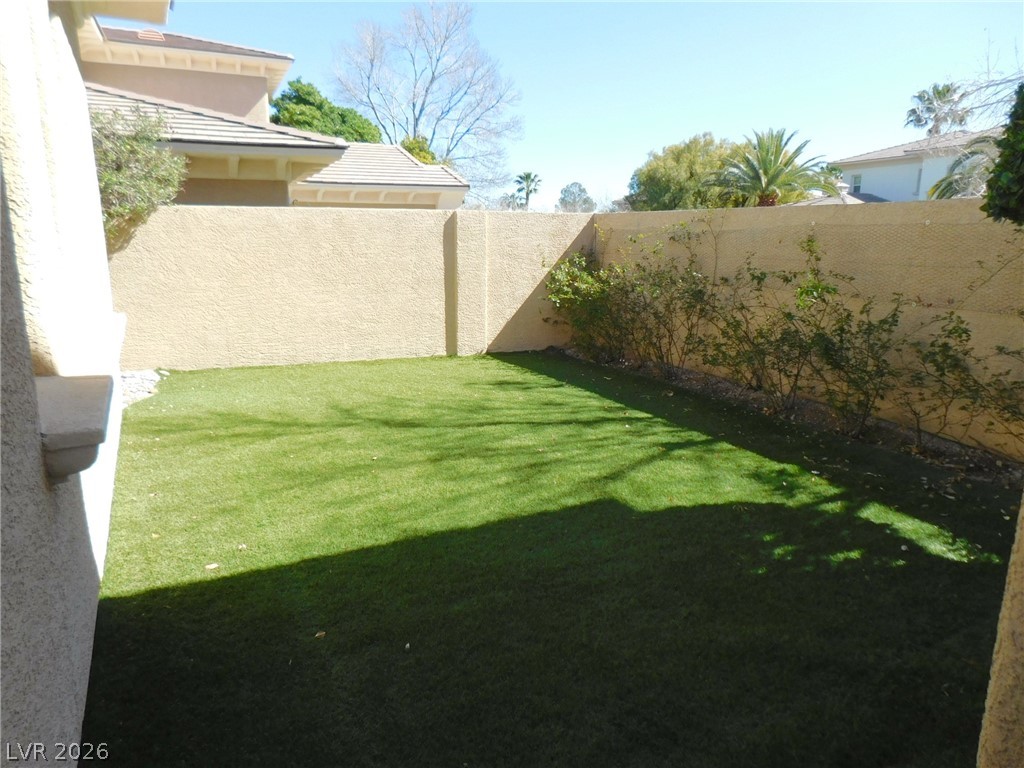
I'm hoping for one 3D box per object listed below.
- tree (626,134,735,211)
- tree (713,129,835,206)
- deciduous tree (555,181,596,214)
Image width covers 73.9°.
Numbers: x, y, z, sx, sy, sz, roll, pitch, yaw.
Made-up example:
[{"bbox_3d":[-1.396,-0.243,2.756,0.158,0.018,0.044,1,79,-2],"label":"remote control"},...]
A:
[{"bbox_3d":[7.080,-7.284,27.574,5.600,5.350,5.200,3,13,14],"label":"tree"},{"bbox_3d":[8.570,-5.960,22.747,4.300,4.880,4.200,5,13,20],"label":"tree"},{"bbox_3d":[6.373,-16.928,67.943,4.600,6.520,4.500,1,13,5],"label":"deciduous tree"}]

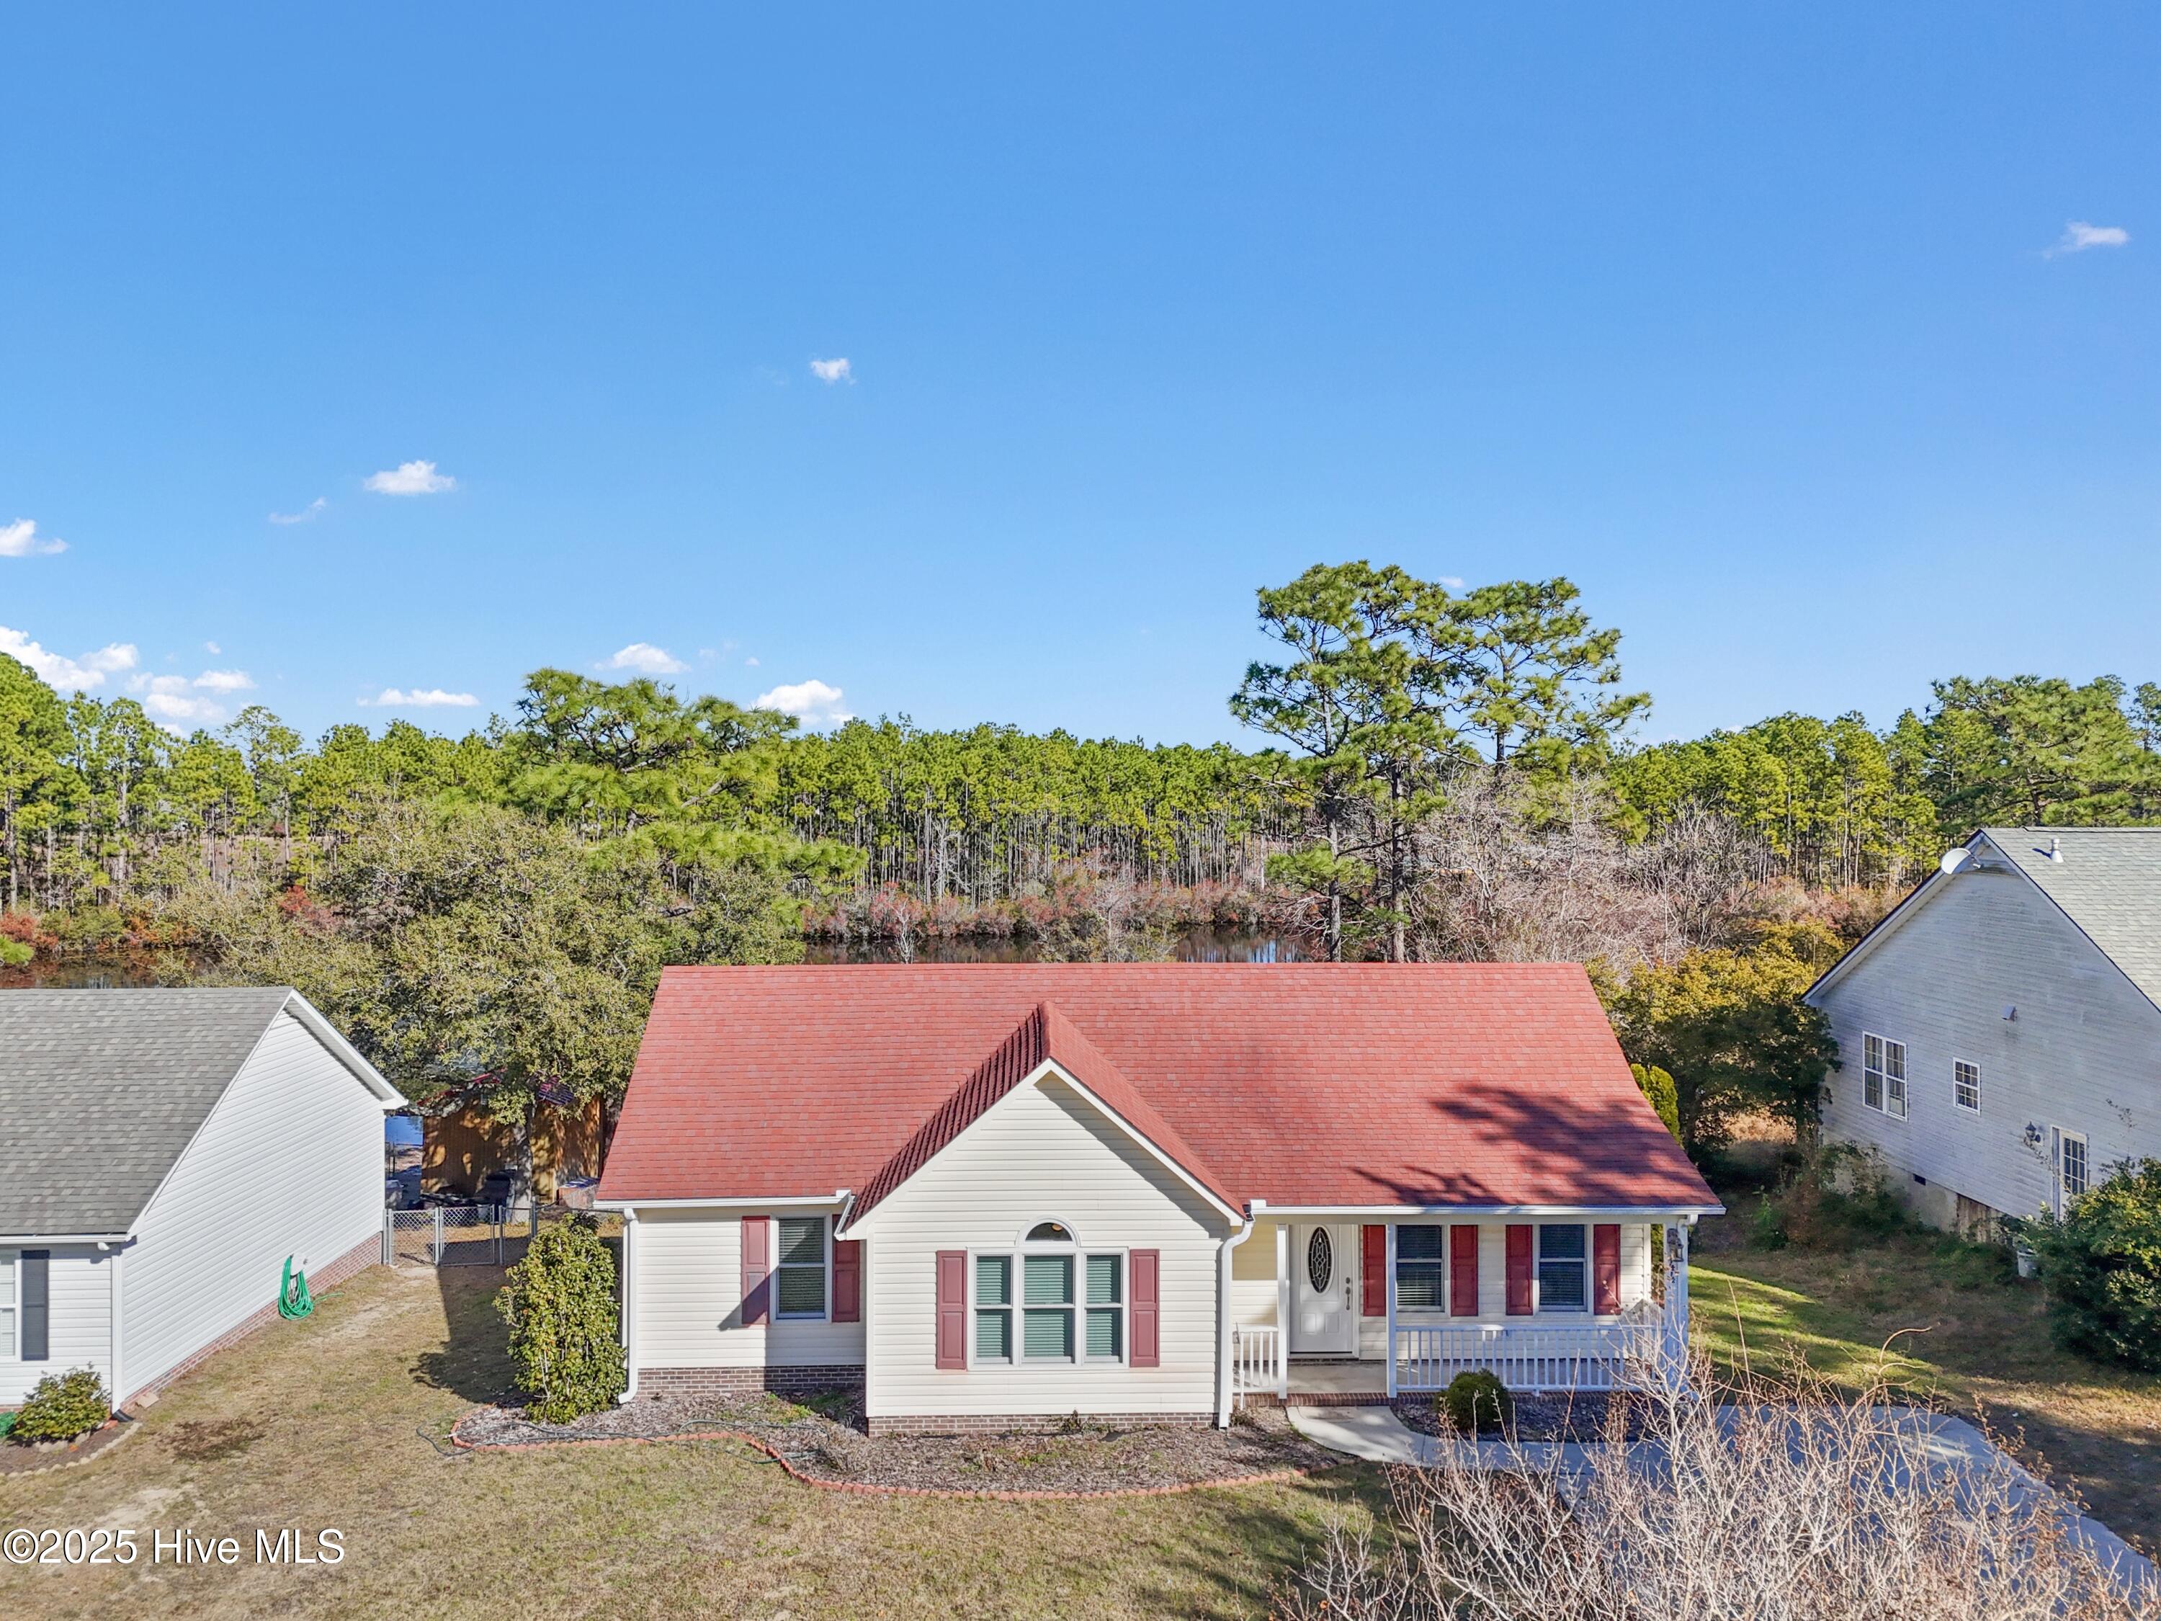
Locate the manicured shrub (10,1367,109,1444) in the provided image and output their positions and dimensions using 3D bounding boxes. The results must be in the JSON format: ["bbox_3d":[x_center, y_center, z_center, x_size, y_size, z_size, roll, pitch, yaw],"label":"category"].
[{"bbox_3d":[-13.384,7.670,19.650,1.300,0.920,1.150,0,0,0],"label":"manicured shrub"}]

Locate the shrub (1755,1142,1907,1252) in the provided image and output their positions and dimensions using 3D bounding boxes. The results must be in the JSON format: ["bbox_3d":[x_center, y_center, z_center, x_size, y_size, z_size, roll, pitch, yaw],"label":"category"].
[{"bbox_3d":[14.775,7.500,29.500,2.800,1.750,2.300,0,0,0],"label":"shrub"}]

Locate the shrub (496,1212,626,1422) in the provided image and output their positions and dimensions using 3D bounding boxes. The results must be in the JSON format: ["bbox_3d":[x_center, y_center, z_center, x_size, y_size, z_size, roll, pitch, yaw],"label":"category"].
[{"bbox_3d":[-7.080,6.780,20.400,1.750,2.700,1.650,0,0,0],"label":"shrub"}]

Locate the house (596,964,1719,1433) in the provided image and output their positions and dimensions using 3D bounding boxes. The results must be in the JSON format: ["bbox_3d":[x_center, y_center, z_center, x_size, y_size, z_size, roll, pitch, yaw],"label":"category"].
[{"bbox_3d":[0.861,5.254,23.838,15.383,5.492,9.583,0,0,-2],"label":"house"}]

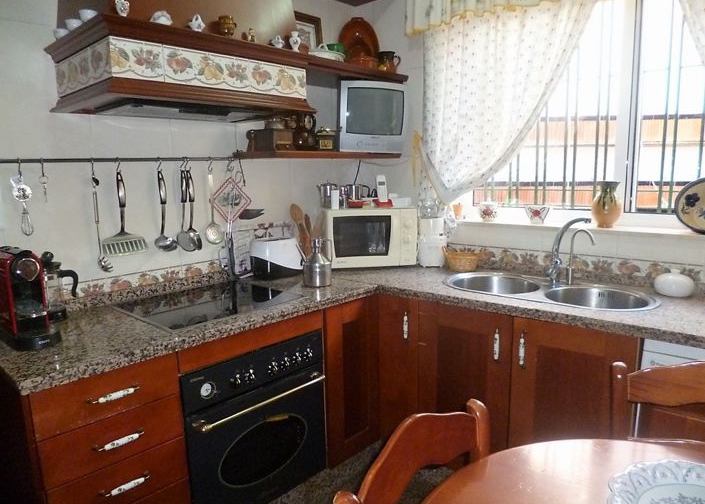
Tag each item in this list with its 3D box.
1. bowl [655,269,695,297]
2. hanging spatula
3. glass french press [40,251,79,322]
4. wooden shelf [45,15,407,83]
[{"bbox_3d":[1.222,0.109,1.849,0.128,0.095,0.128,7,13,43],"label":"bowl"},{"bbox_3d":[-0.884,-0.144,1.893,0.162,0.322,0.045,-11,13,-44],"label":"hanging spatula"},{"bbox_3d":[-1.051,0.122,1.732,0.148,0.236,0.098,-4,10,-17],"label":"glass french press"},{"bbox_3d":[-0.409,-0.762,2.053,0.545,0.045,1.410,7,12,43],"label":"wooden shelf"}]

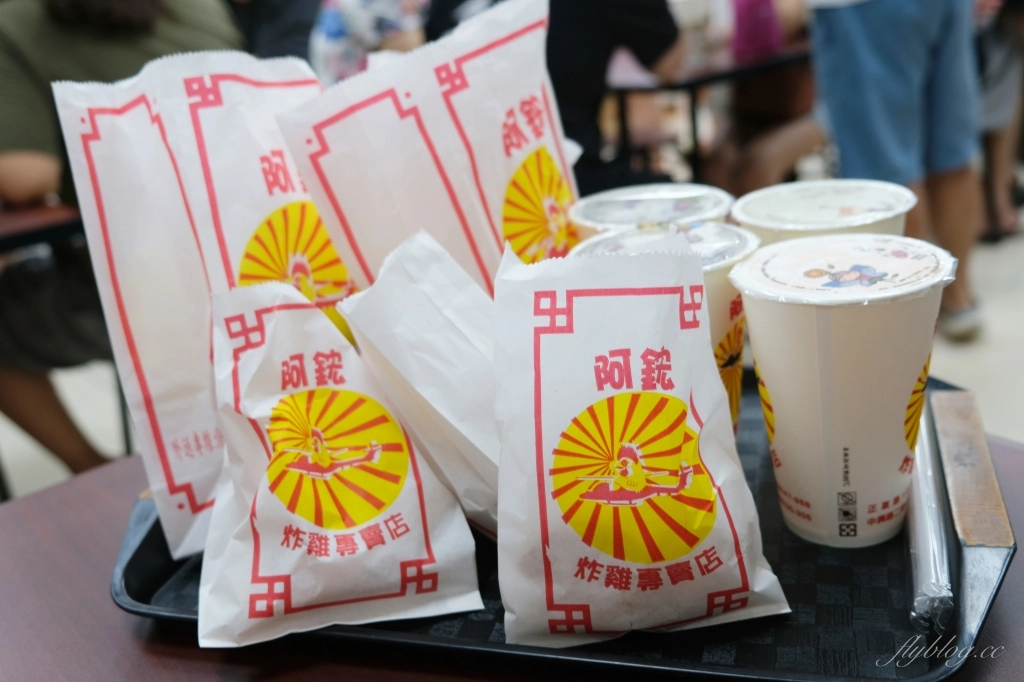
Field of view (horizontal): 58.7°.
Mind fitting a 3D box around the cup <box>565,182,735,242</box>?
[{"bbox_3d":[0.090,-0.021,0.551,0.095,0.127,0.095,-8,22,3],"label":"cup"}]

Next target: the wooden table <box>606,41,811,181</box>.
[{"bbox_3d":[0.416,-0.371,2.479,0.630,0.750,0.880,-22,26,-29],"label":"wooden table"}]

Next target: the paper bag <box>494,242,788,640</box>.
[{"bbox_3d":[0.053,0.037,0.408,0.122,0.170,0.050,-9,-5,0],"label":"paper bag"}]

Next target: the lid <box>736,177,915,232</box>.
[{"bbox_3d":[0.168,-0.072,0.493,0.097,0.008,0.097,-8,22,3],"label":"lid"}]

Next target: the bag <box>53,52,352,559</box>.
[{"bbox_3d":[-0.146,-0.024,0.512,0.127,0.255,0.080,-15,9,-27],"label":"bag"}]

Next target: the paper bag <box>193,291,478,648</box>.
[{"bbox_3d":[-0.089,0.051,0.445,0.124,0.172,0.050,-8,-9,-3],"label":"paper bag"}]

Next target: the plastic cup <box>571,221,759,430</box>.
[{"bbox_3d":[0.085,0.011,0.483,0.095,0.127,0.095,-8,22,3],"label":"plastic cup"}]

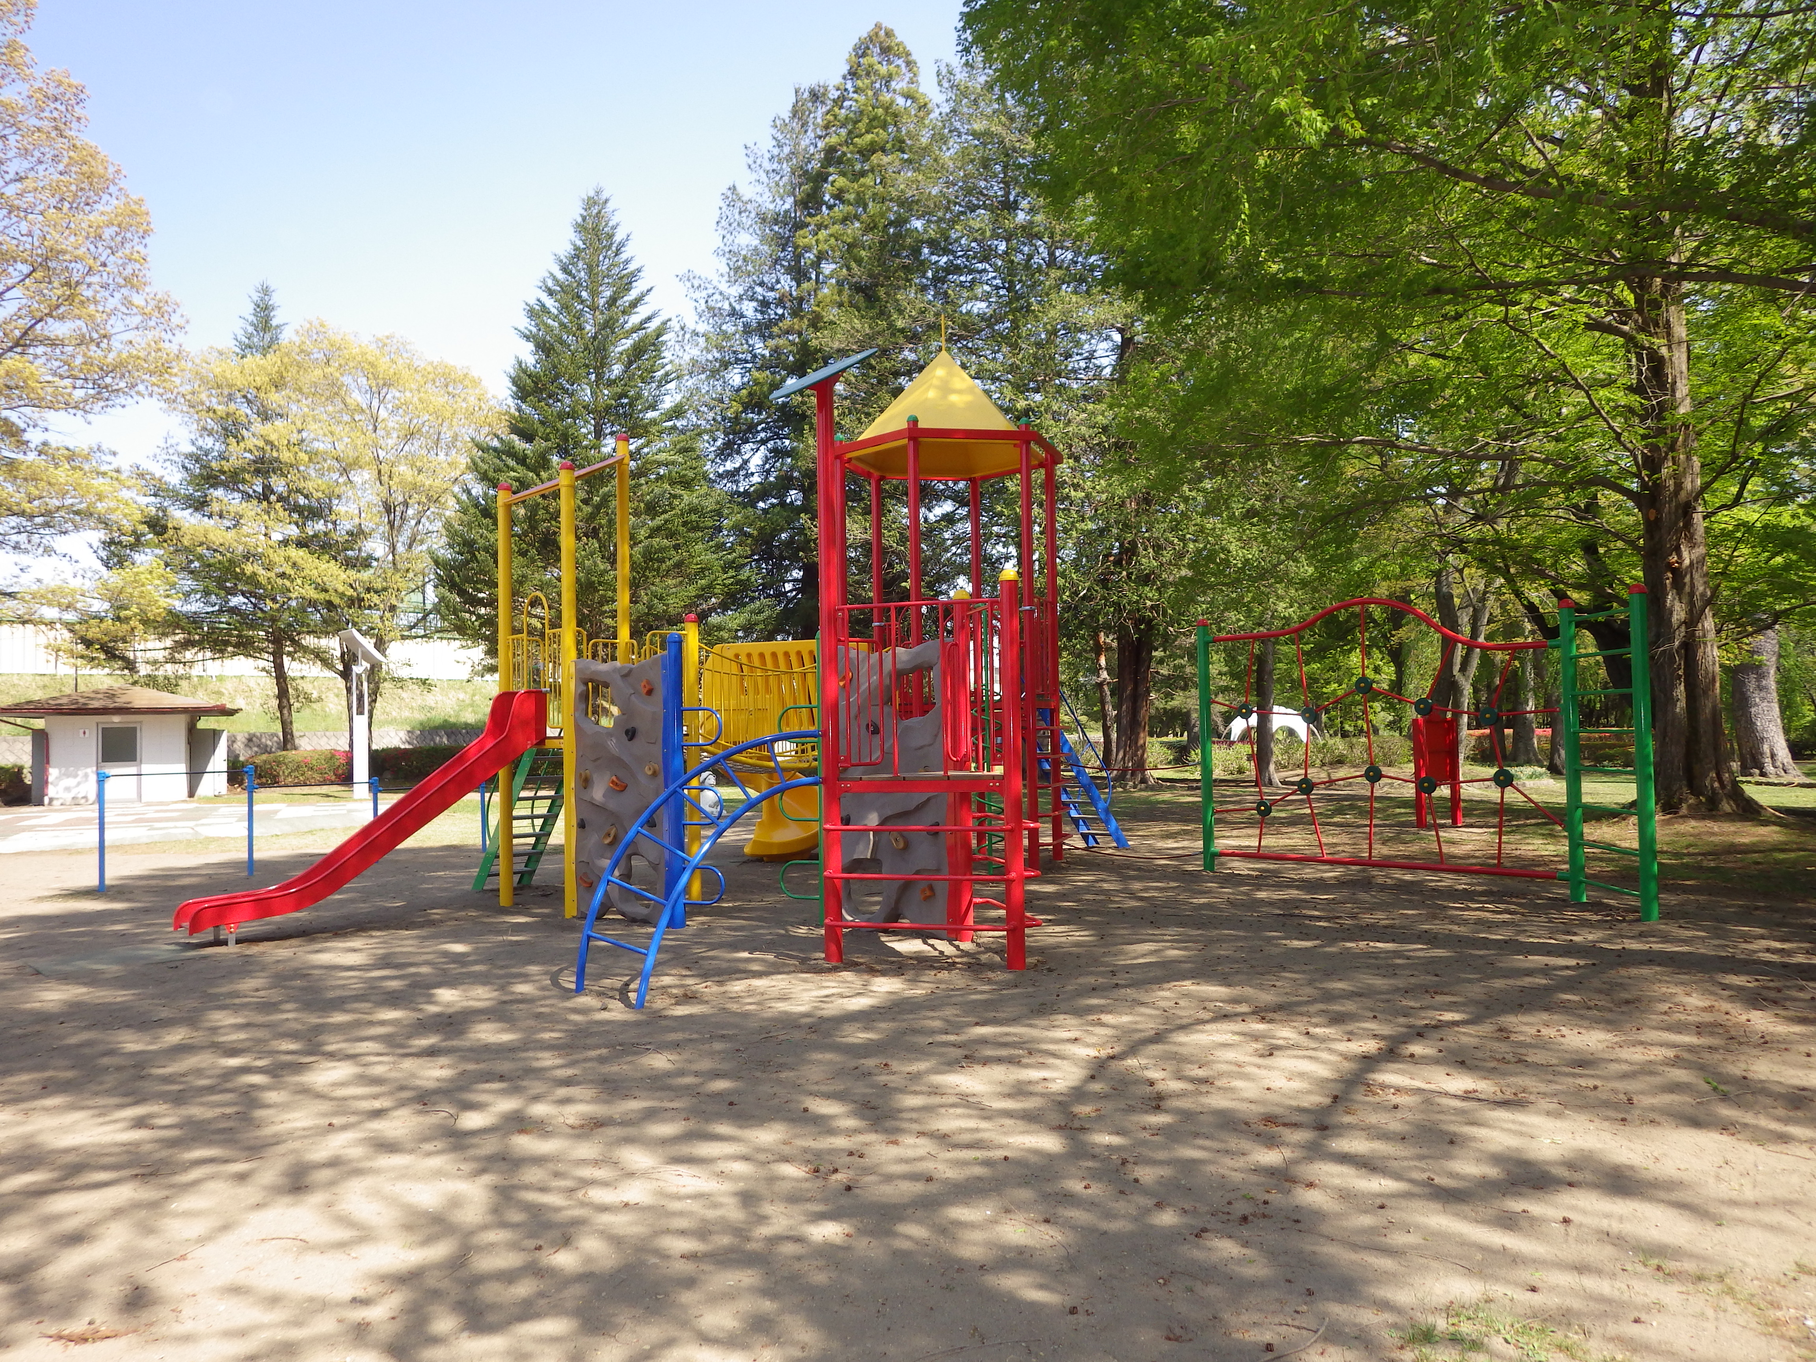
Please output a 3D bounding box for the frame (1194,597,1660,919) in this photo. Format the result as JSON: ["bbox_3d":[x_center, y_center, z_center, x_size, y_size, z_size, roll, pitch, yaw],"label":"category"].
[{"bbox_3d":[4.508,0.623,11.905,0.666,2.520,4.677,0,-3,-33],"label":"frame"}]

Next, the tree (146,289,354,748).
[{"bbox_3d":[-22.068,-4.890,44.234,7.400,16.893,7.400,-1,-2,0],"label":"tree"}]

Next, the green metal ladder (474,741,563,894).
[{"bbox_3d":[-3.642,1.287,12.673,0.570,1.520,1.280,1,-3,-44],"label":"green metal ladder"}]

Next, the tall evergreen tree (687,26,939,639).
[{"bbox_3d":[-3.078,-8.645,40.363,7.600,23.473,7.600,-1,-2,0],"label":"tall evergreen tree"}]

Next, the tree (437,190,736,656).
[{"bbox_3d":[-9.170,-5.487,37.244,8.400,17.124,8.400,-1,-2,0],"label":"tree"}]

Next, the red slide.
[{"bbox_3d":[-4.276,1.005,10.517,2.780,1.860,0.560,1,-3,-41],"label":"red slide"}]

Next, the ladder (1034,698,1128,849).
[{"bbox_3d":[1.931,1.163,15.995,1.580,1.840,0.570,1,-3,-40],"label":"ladder"}]

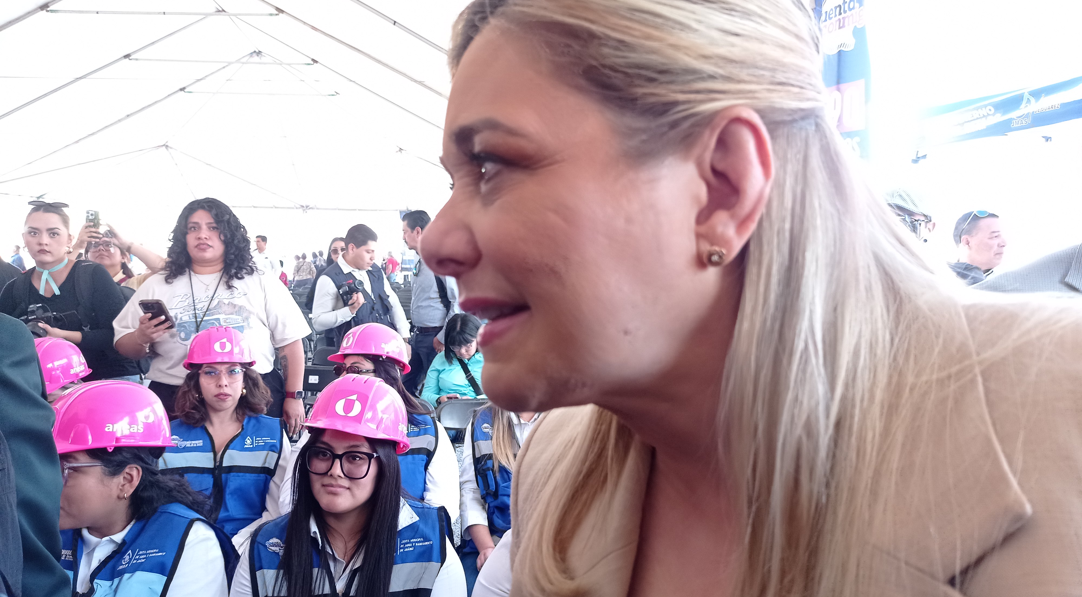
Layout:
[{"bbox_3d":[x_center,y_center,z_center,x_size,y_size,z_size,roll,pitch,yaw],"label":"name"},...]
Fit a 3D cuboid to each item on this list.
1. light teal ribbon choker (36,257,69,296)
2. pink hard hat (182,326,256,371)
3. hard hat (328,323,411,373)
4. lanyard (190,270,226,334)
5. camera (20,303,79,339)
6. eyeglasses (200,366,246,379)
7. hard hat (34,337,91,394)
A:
[{"bbox_3d":[-1.834,-0.089,3.280,0.115,0.150,0.130,-1,3,-15],"label":"light teal ribbon choker"},{"bbox_3d":[-1.000,0.149,2.720,0.215,0.140,0.272,1,-13,-24],"label":"pink hard hat"},{"bbox_3d":[-0.538,0.149,2.750,0.215,0.142,0.272,-21,-21,37],"label":"hard hat"},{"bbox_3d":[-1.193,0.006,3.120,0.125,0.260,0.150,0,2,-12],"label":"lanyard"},{"bbox_3d":[-1.790,0.082,3.140,0.135,0.095,0.130,0,32,-12],"label":"camera"},{"bbox_3d":[-0.982,0.234,2.690,0.135,0.046,0.140,-1,-2,-24],"label":"eyeglasses"},{"bbox_3d":[-1.527,0.195,2.670,0.215,0.142,0.272,-7,19,26],"label":"hard hat"}]

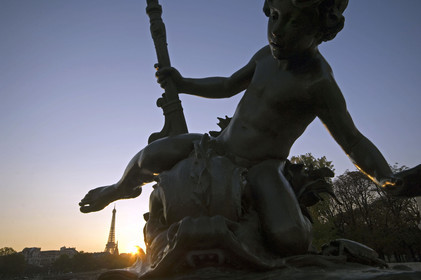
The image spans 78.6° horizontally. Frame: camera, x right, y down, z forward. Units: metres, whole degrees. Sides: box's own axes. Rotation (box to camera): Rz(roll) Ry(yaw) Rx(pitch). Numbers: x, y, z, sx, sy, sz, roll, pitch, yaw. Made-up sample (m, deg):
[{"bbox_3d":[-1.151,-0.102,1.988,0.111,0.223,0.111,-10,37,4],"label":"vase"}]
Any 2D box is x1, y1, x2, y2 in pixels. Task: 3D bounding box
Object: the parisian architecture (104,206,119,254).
[{"bbox_3d":[-510.641,494.006,1341.741,125.000,327.000,125.000,15,-32,-36],"label":"parisian architecture"}]

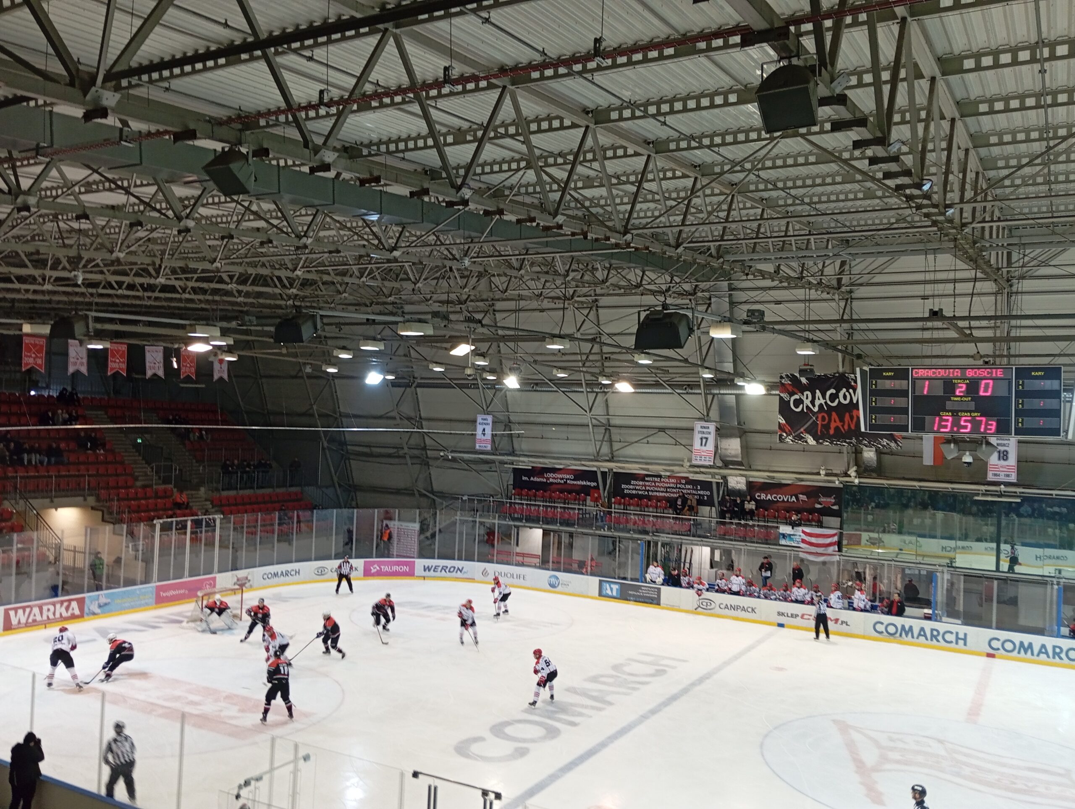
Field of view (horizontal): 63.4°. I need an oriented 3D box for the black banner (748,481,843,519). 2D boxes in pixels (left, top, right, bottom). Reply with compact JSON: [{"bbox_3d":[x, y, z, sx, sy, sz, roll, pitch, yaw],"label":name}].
[{"bbox_3d":[12.287,4.499,41.576,4.370,1.400,0.050,1,-3,30],"label":"black banner"}]

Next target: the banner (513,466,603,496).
[{"bbox_3d":[1.122,4.296,47.924,5.670,1.400,0.050,1,-3,30],"label":"banner"}]

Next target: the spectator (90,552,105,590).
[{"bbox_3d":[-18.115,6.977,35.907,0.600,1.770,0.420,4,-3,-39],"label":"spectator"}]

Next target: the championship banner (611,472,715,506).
[{"bbox_3d":[6.462,4.393,44.888,5.730,1.400,0.050,1,-3,30],"label":"championship banner"}]

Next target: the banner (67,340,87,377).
[{"bbox_3d":[-20.421,-2.069,38.643,0.040,1.630,0.890,1,-3,30],"label":"banner"}]

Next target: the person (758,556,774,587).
[{"bbox_3d":[10.034,7.574,38.286,0.620,1.760,0.480,1,-3,35],"label":"person"}]

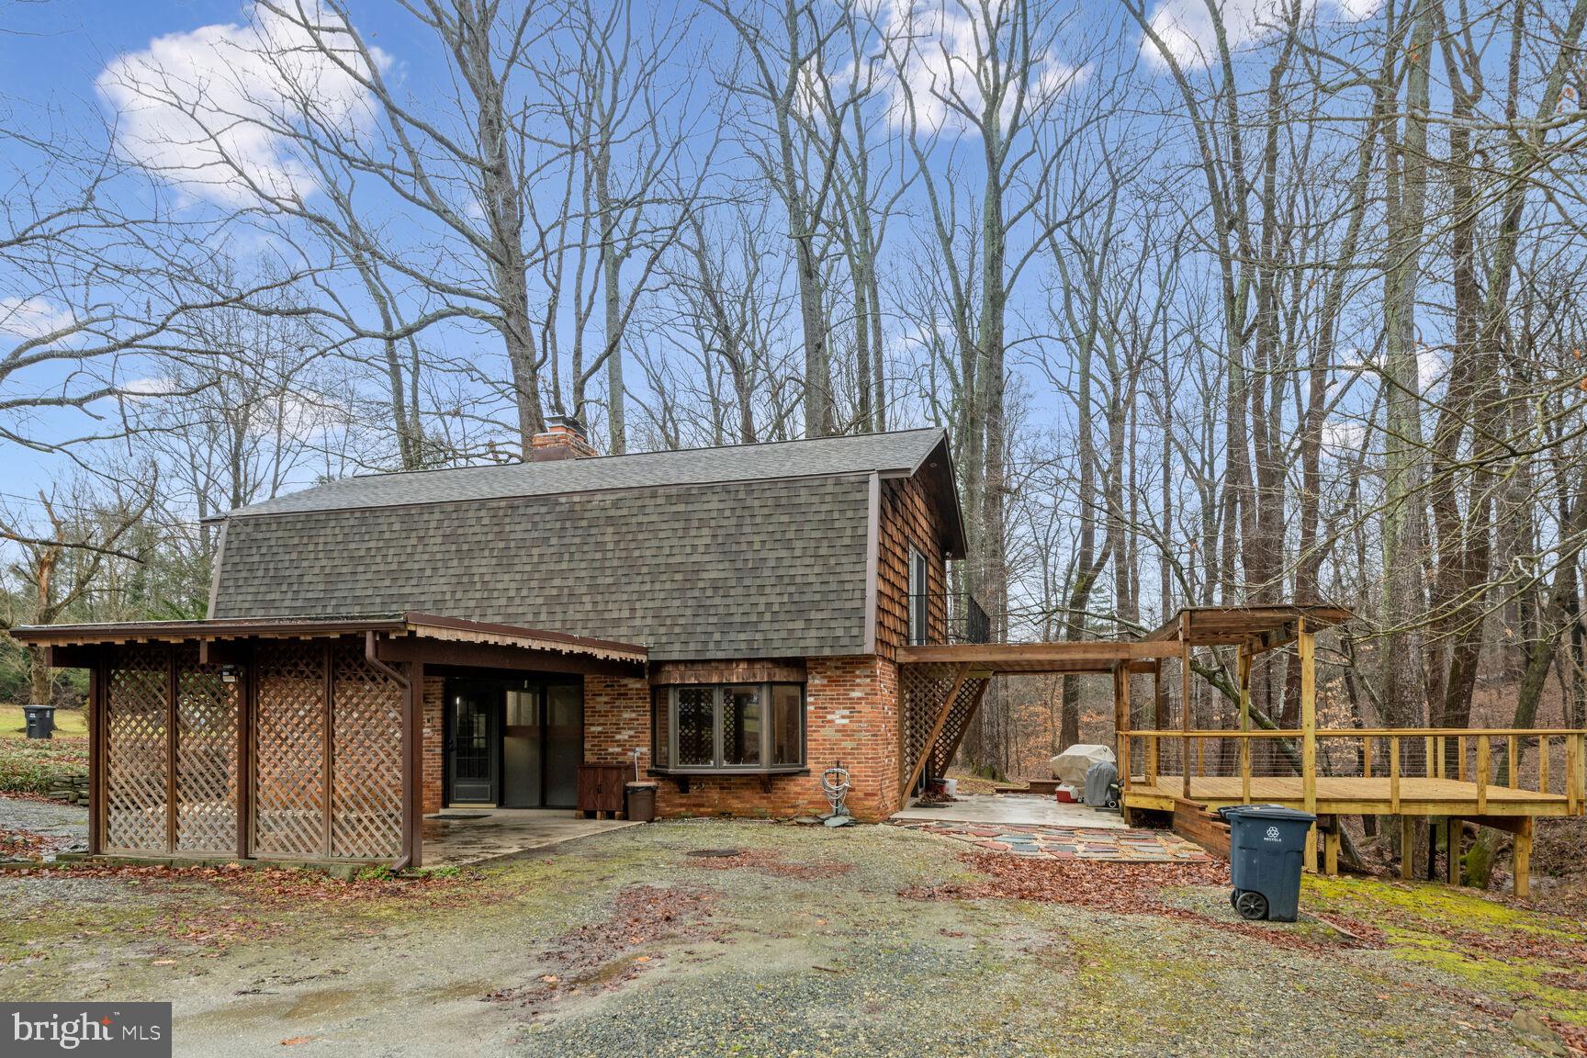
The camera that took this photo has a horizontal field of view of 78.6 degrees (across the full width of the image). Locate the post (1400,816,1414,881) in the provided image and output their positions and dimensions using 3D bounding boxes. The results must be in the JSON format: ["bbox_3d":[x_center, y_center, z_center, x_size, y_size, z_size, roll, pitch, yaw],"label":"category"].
[{"bbox_3d":[9.871,5.117,15.600,0.160,1.060,0.160,-2,-6,16],"label":"post"}]

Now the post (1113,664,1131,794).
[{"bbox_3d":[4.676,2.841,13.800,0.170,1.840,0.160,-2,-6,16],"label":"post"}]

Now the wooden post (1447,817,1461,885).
[{"bbox_3d":[9.752,4.755,14.300,0.160,0.990,0.160,-2,-6,16],"label":"wooden post"}]

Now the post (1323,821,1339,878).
[{"bbox_3d":[7.386,4.388,13.300,0.160,0.780,0.160,-2,-6,16],"label":"post"}]

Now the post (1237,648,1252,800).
[{"bbox_3d":[6.229,2.699,13.400,0.150,2.200,0.150,-2,-6,16],"label":"post"}]

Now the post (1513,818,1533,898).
[{"bbox_3d":[9.332,4.202,12.400,0.160,1.030,0.160,-2,-6,16],"label":"post"}]

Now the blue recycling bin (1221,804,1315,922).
[{"bbox_3d":[4.580,3.209,9.400,0.810,1.070,0.650,-2,-6,21],"label":"blue recycling bin"}]

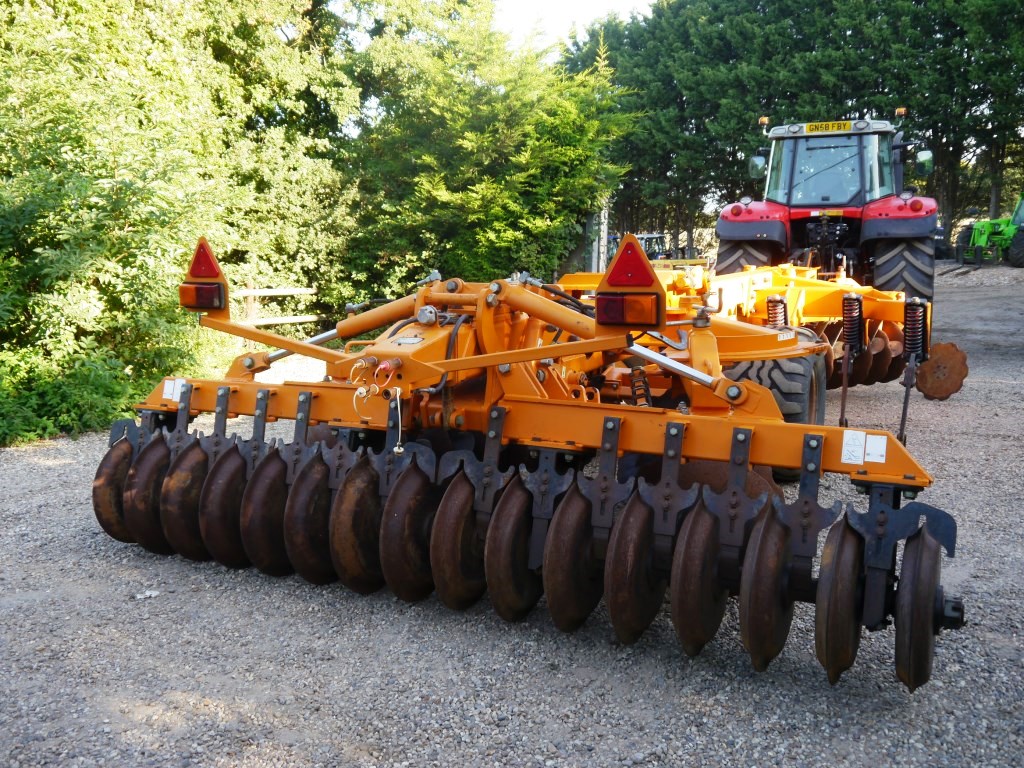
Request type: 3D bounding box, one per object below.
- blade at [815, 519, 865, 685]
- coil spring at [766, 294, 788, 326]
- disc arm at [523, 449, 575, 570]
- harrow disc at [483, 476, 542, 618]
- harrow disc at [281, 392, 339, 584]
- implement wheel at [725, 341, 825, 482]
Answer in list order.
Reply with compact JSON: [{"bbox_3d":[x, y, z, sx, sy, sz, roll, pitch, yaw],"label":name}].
[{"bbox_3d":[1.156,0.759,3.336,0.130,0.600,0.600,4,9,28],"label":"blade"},{"bbox_3d":[2.054,-0.506,7.365,0.140,0.400,0.140,4,9,26],"label":"coil spring"},{"bbox_3d":[0.139,0.512,3.811,0.240,0.510,0.130,4,9,28],"label":"disc arm"},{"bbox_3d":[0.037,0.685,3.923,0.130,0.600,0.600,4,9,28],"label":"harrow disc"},{"bbox_3d":[-0.924,0.487,4.410,0.290,0.870,0.600,4,9,28],"label":"harrow disc"},{"bbox_3d":[1.790,0.126,6.337,0.510,1.050,1.050,4,9,28],"label":"implement wheel"}]

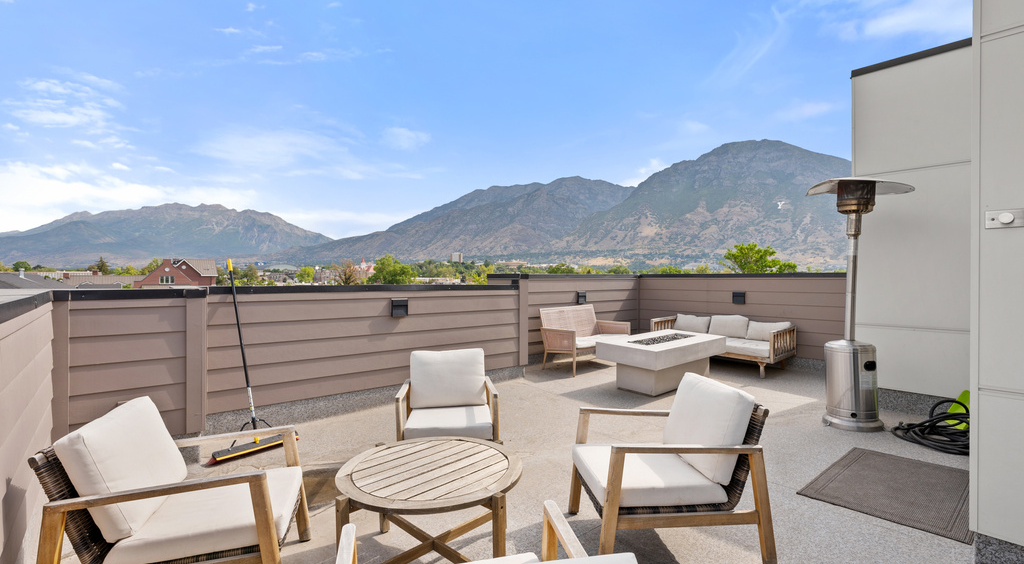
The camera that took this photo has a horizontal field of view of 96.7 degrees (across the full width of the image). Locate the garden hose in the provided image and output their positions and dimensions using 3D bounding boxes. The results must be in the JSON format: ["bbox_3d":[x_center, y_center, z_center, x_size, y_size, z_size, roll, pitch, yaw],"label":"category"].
[{"bbox_3d":[3.535,1.164,3.735,0.800,0.240,0.660,0,1,-41],"label":"garden hose"}]

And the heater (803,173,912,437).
[{"bbox_3d":[3.080,0.171,4.111,0.810,2.220,0.810,0,1,37],"label":"heater"}]

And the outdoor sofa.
[{"bbox_3d":[3.114,0.892,6.817,0.860,0.740,1.780,0,1,-41],"label":"outdoor sofa"}]

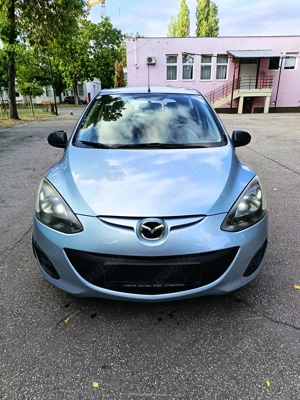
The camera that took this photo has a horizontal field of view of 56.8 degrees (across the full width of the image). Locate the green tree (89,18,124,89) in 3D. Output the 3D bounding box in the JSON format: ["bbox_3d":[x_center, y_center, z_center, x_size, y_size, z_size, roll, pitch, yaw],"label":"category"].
[{"bbox_3d":[-7.365,-21.307,43.257,7.000,12.010,7.000,0,21,-1],"label":"green tree"}]

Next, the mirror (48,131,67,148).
[{"bbox_3d":[-0.890,-0.594,2.697,0.205,0.145,0.120,0,21,-1],"label":"mirror"}]

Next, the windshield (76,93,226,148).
[{"bbox_3d":[0.002,-0.775,2.660,1.400,0.180,0.930,0,48,-1],"label":"windshield"}]

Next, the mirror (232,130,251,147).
[{"bbox_3d":[0.895,-0.601,2.715,0.205,0.145,0.120,0,21,-1],"label":"mirror"}]

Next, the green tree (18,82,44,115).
[{"bbox_3d":[-8.404,-7.223,19.847,1.980,2.250,1.980,0,21,-1],"label":"green tree"}]

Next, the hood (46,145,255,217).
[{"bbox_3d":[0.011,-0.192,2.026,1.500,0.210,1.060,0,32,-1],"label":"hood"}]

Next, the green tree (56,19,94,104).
[{"bbox_3d":[-11.154,-19.990,40.548,5.800,11.460,5.800,0,21,-1],"label":"green tree"}]

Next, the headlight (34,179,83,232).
[{"bbox_3d":[-0.609,0.022,1.875,0.335,0.285,0.420,0,21,-1],"label":"headlight"}]

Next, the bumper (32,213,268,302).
[{"bbox_3d":[0.015,0.318,1.823,1.660,0.560,0.500,0,21,-1],"label":"bumper"}]

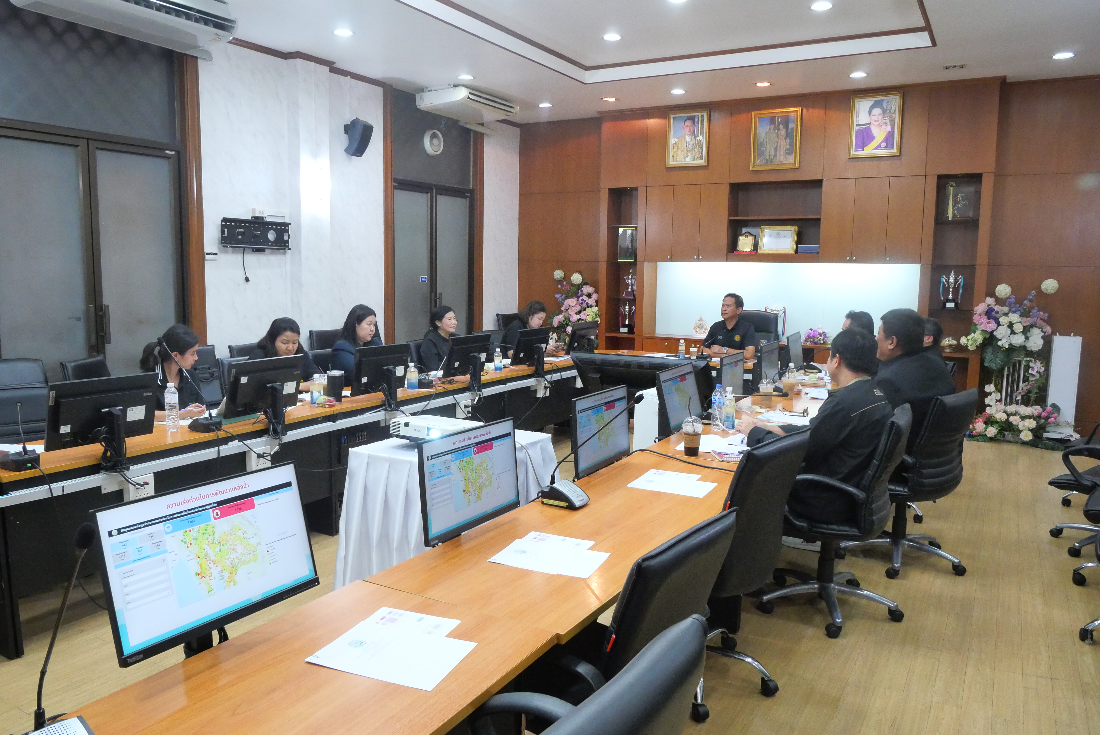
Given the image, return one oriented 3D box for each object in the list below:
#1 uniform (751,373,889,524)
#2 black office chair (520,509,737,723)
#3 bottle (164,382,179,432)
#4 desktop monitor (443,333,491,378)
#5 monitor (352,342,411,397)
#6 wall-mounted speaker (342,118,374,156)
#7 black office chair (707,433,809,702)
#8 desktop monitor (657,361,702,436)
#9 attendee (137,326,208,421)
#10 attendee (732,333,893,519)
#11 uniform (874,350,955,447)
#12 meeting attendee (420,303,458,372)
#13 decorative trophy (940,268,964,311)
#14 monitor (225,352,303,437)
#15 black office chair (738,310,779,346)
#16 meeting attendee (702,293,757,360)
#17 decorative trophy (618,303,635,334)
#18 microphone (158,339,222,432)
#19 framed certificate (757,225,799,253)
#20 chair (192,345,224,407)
[{"bbox_3d":[1.316,0.383,3.541,0.600,0.660,0.500,5,8,32],"label":"uniform"},{"bbox_3d":[0.151,0.841,1.967,0.660,0.970,0.640,6,9,38],"label":"black office chair"},{"bbox_3d":[-1.891,0.198,3.657,0.067,0.237,0.067,6,9,32],"label":"bottle"},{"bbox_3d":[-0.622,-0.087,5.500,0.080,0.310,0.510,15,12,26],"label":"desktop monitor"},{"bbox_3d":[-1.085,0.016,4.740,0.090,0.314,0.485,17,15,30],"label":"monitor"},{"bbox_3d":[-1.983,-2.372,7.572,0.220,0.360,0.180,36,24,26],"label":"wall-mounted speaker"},{"bbox_3d":[0.570,0.712,2.850,0.660,0.970,0.600,8,10,43],"label":"black office chair"},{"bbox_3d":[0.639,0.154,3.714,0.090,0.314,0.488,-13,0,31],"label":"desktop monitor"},{"bbox_3d":[-2.028,0.392,4.247,0.750,1.270,0.500,3,7,17],"label":"attendee"},{"bbox_3d":[1.209,0.476,3.453,0.740,1.300,0.530,6,9,36],"label":"attendee"},{"bbox_3d":[1.931,0.234,4.040,0.500,0.640,0.420,-6,10,-43],"label":"uniform"},{"bbox_3d":[-0.781,0.154,6.220,0.680,1.280,0.470,4,7,22],"label":"meeting attendee"},{"bbox_3d":[4.343,-0.842,7.932,0.210,0.440,0.150,5,8,29],"label":"decorative trophy"},{"bbox_3d":[-1.474,0.157,3.897,0.170,0.410,0.490,4,8,26],"label":"monitor"},{"bbox_3d":[2.271,0.044,7.918,0.660,1.210,0.700,5,8,30],"label":"black office chair"},{"bbox_3d":[1.724,-0.025,7.163,0.548,1.376,0.748,4,8,23],"label":"meeting attendee"},{"bbox_3d":[1.074,-0.693,10.325,0.210,0.440,0.150,5,8,32],"label":"decorative trophy"},{"bbox_3d":[-1.900,0.091,3.836,0.380,0.450,0.130,5,8,28],"label":"microphone"},{"bbox_3d":[2.720,-1.518,8.738,0.423,0.313,0.040,4,7,26],"label":"framed certificate"},{"bbox_3d":[-2.588,0.355,5.601,0.640,0.990,0.600,5,8,28],"label":"chair"}]

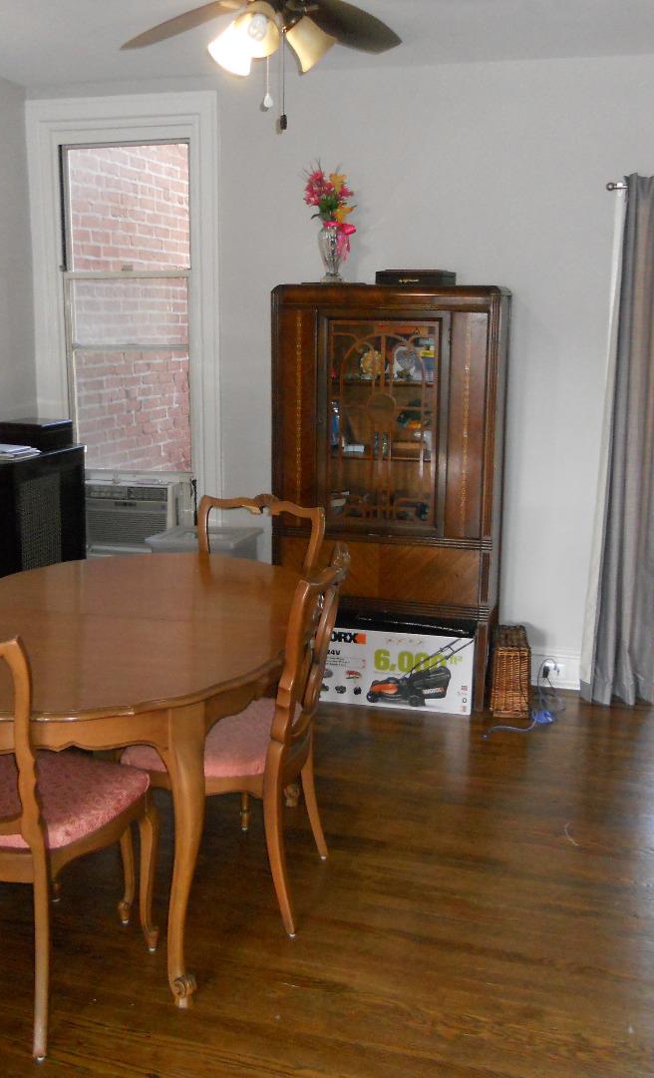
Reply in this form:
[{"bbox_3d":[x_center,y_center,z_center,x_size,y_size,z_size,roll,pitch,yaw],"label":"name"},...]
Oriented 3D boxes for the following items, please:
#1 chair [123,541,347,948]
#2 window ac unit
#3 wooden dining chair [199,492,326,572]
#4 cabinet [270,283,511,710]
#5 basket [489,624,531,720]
[{"bbox_3d":[-0.245,0.509,3.062,0.540,0.956,0.510,3,12,14],"label":"chair"},{"bbox_3d":[-0.874,-0.139,5.425,0.450,0.310,0.400,4,12,16],"label":"window ac unit"},{"bbox_3d":[-0.356,0.372,3.709,0.509,0.968,0.536,6,13,27],"label":"wooden dining chair"},{"bbox_3d":[0.260,-0.175,4.625,0.930,1.675,0.365,3,12,15],"label":"cabinet"},{"bbox_3d":[0.763,0.541,4.622,0.155,0.295,0.330,2,11,10],"label":"basket"}]

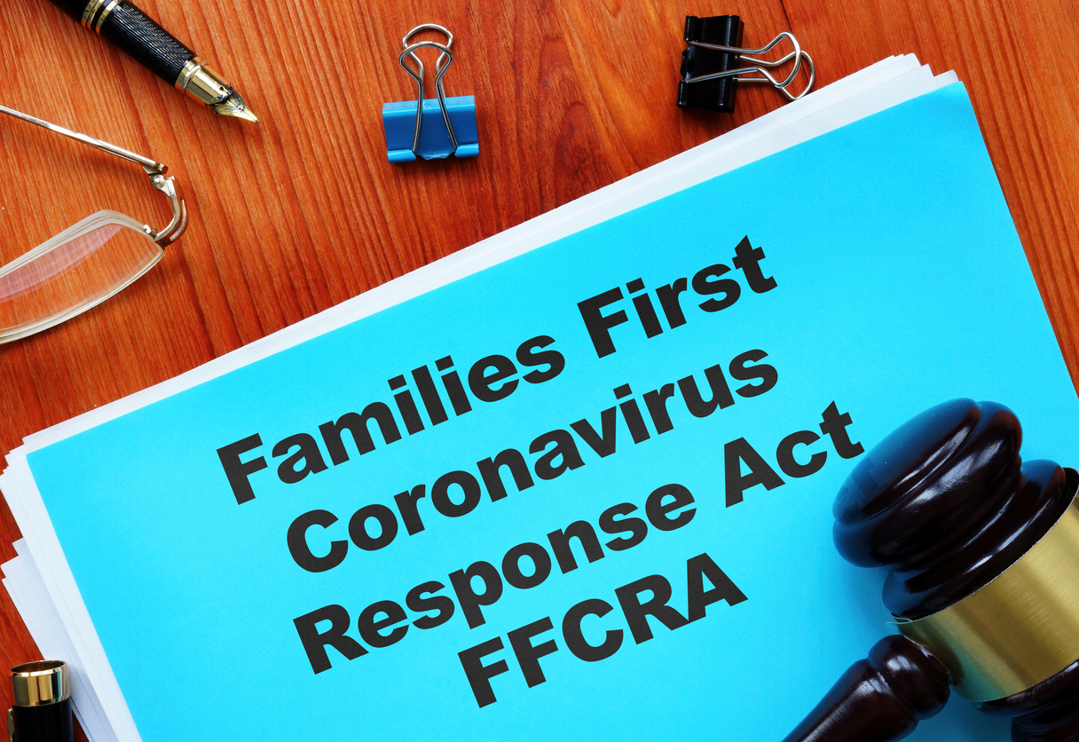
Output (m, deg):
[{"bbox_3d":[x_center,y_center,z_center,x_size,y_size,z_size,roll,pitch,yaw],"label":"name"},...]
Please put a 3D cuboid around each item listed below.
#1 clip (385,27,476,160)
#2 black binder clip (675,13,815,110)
[{"bbox_3d":[-0.023,-0.059,0.285,0.019,0.021,0.030,-4,93,-2],"label":"clip"},{"bbox_3d":[0.045,-0.064,0.287,0.030,0.021,0.019,5,92,-2],"label":"black binder clip"}]

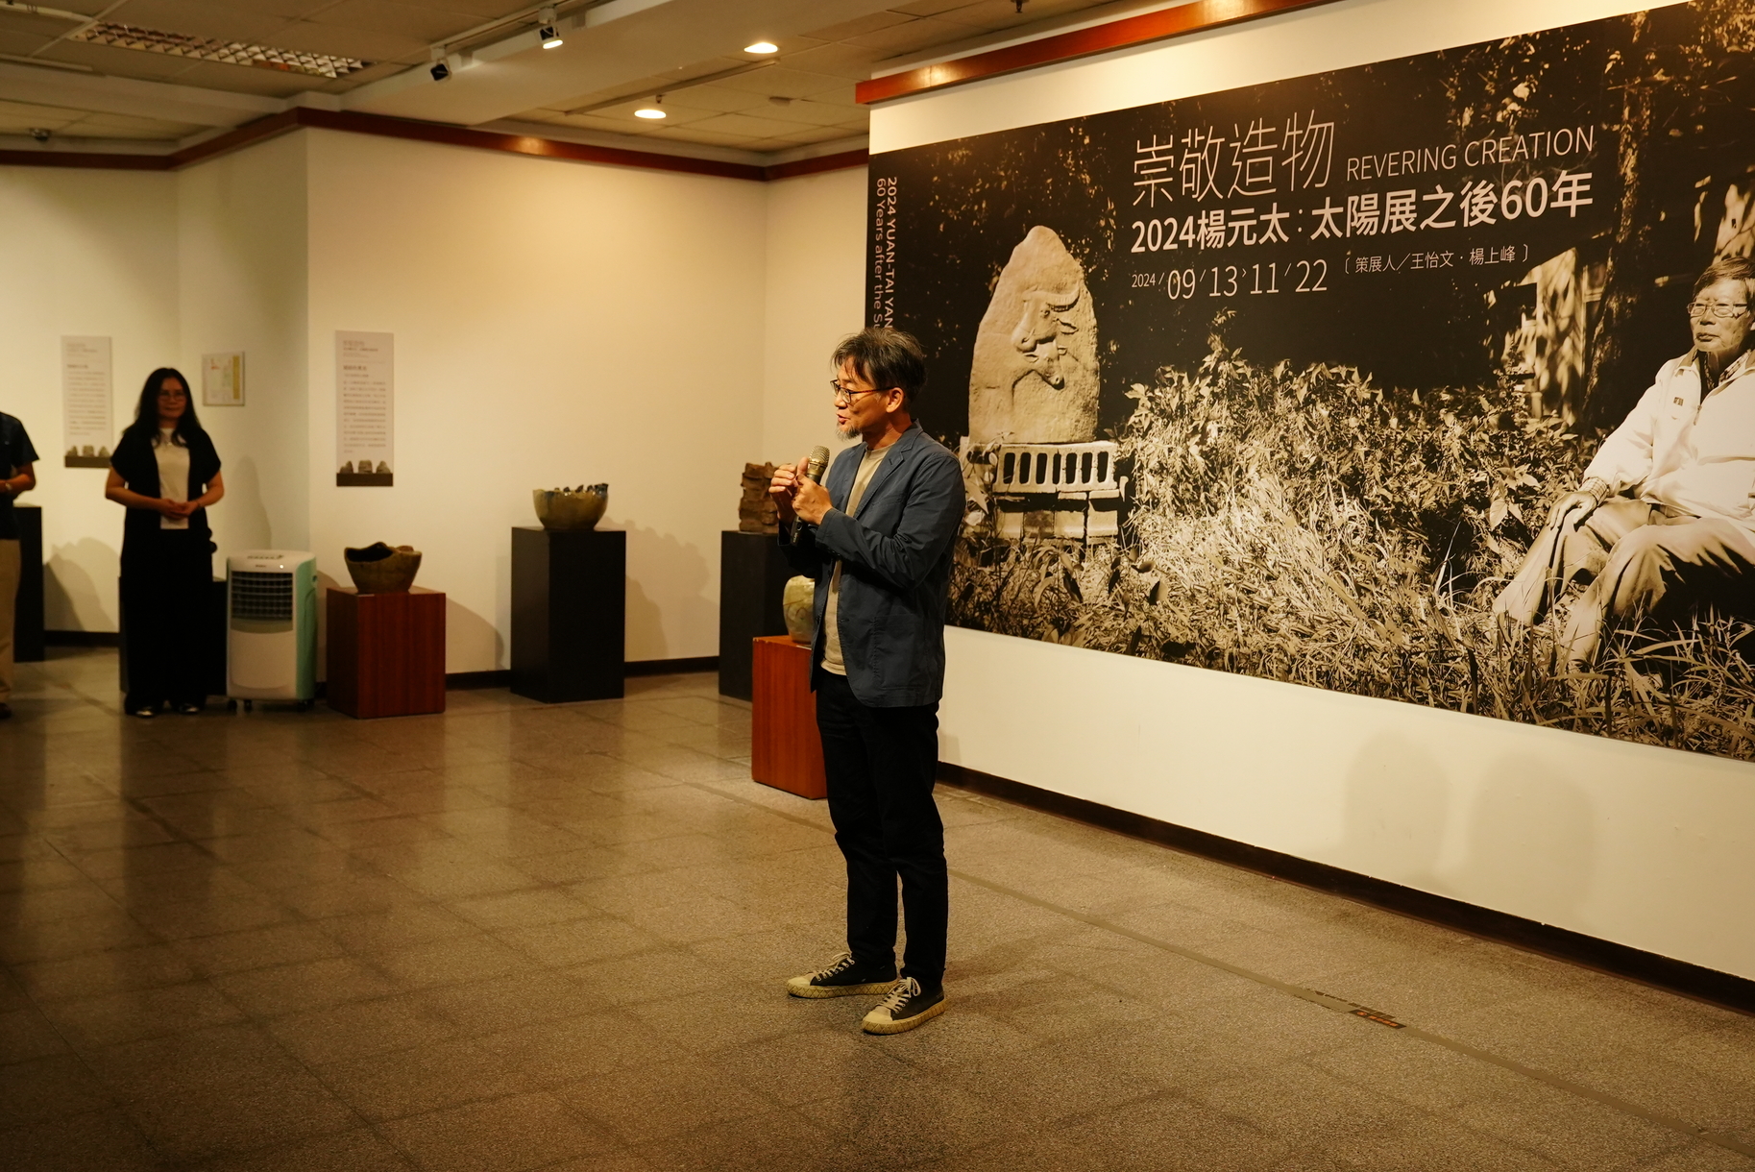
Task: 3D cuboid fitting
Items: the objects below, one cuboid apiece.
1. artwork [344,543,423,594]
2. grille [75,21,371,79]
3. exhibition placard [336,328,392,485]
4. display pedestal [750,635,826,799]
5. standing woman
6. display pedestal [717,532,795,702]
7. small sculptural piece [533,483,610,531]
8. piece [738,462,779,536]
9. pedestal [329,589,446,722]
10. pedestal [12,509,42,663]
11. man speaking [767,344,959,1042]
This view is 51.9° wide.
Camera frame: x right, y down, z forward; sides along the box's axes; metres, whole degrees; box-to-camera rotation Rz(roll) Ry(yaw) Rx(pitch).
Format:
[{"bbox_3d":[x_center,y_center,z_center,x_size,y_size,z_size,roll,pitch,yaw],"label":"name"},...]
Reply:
[{"bbox_3d":[-2.493,-0.090,9.113,0.385,0.240,0.330,0,5,-15],"label":"artwork"},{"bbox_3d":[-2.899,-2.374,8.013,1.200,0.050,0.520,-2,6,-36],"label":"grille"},{"bbox_3d":[-2.686,-0.924,9.469,0.305,0.805,0.015,-2,6,-36],"label":"exhibition placard"},{"bbox_3d":[-0.201,0.531,7.491,0.450,0.600,0.450,-2,6,-36],"label":"display pedestal"},{"bbox_3d":[-3.548,-0.225,8.988,0.580,1.690,0.340,-1,6,-23],"label":"standing woman"},{"bbox_3d":[-0.541,0.160,9.753,0.446,0.889,0.441,-2,6,-36],"label":"display pedestal"},{"bbox_3d":[-1.627,-0.418,9.587,0.385,0.235,0.370,0,5,-10],"label":"small sculptural piece"},{"bbox_3d":[-0.579,-0.466,9.676,0.220,0.370,0.245,-2,6,-36],"label":"piece"},{"bbox_3d":[-2.465,0.322,9.064,0.443,0.602,0.449,-2,6,-36],"label":"pedestal"},{"bbox_3d":[-5.217,-0.015,10.654,0.450,0.900,0.450,-2,6,-36],"label":"pedestal"},{"bbox_3d":[-0.020,0.226,4.588,0.450,1.735,0.480,-1,6,-28],"label":"man speaking"}]

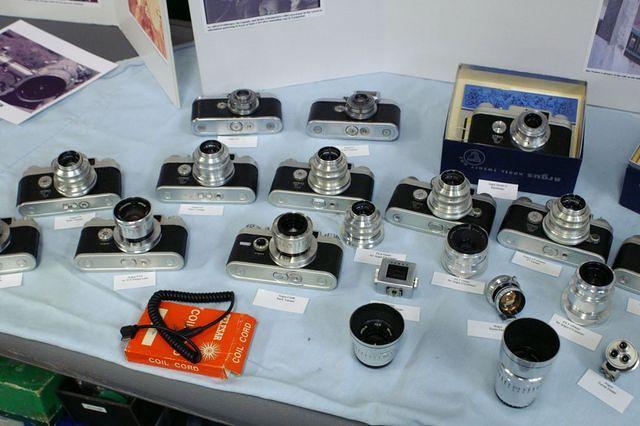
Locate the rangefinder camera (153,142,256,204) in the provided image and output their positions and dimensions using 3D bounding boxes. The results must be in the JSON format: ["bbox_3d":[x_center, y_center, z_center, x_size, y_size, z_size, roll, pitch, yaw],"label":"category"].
[{"bbox_3d":[-0.147,-0.068,0.982,0.133,0.077,0.080,0,44,1],"label":"rangefinder camera"}]

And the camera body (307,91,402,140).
[{"bbox_3d":[0.050,-0.151,1.095,0.134,0.058,0.068,2,43,3],"label":"camera body"}]

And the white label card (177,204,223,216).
[{"bbox_3d":[-0.154,-0.005,0.973,0.057,0.001,0.019,1,44,3],"label":"white label card"}]

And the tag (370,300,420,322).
[{"bbox_3d":[0.086,0.112,0.852,0.058,0.002,0.022,6,43,6],"label":"tag"}]

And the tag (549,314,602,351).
[{"bbox_3d":[0.280,0.129,0.818,0.056,0.002,0.021,28,51,29],"label":"tag"}]

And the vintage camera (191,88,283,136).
[{"bbox_3d":[-0.120,-0.159,1.091,0.132,0.057,0.076,-1,44,0],"label":"vintage camera"}]

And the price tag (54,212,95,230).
[{"bbox_3d":[-0.314,0.010,0.960,0.052,0.001,0.025,-7,44,-6],"label":"price tag"}]

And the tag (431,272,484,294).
[{"bbox_3d":[0.165,0.083,0.883,0.061,0.002,0.019,11,44,11],"label":"tag"}]

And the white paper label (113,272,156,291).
[{"bbox_3d":[-0.220,0.082,0.888,0.049,0.002,0.022,-5,43,-3],"label":"white paper label"}]

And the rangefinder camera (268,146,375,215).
[{"bbox_3d":[0.005,-0.054,0.974,0.133,0.071,0.076,6,44,6],"label":"rangefinder camera"}]

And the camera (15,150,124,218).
[{"bbox_3d":[-0.329,-0.052,0.978,0.133,0.071,0.076,-6,50,-7],"label":"camera"}]

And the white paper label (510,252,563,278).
[{"bbox_3d":[0.260,0.061,0.892,0.056,0.002,0.019,19,47,21],"label":"white paper label"}]

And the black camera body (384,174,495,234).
[{"bbox_3d":[0.159,-0.027,0.945,0.134,0.079,0.076,13,44,14],"label":"black camera body"}]

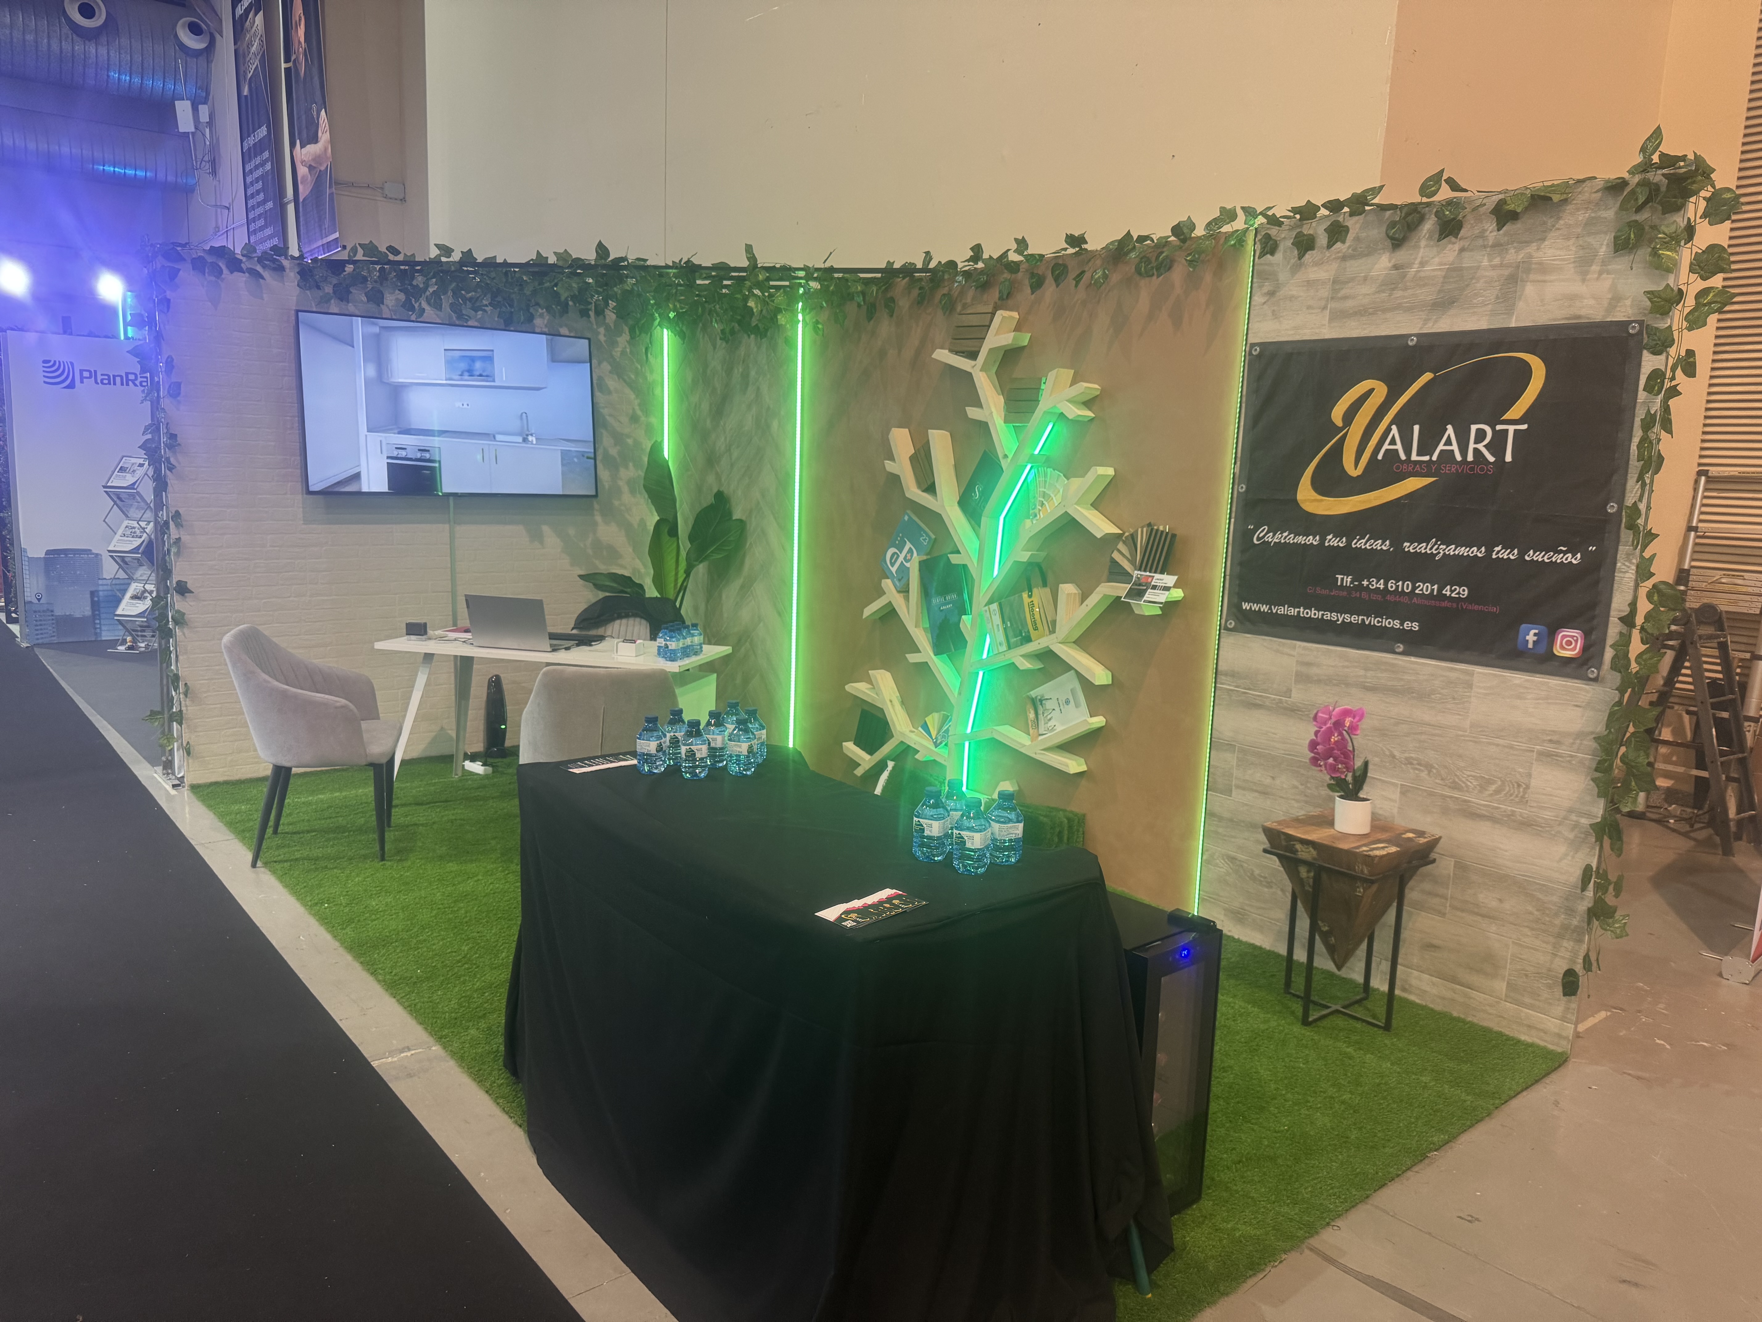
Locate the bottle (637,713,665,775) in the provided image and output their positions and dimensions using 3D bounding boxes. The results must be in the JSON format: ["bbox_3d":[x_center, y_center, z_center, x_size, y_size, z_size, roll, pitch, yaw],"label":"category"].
[{"bbox_3d":[-0.524,0.185,2.787,0.066,0.135,0.066,2,9,0],"label":"bottle"}]

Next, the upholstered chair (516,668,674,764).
[{"bbox_3d":[-1.019,0.415,4.587,0.580,0.885,0.600,1,9,-10],"label":"upholstered chair"}]

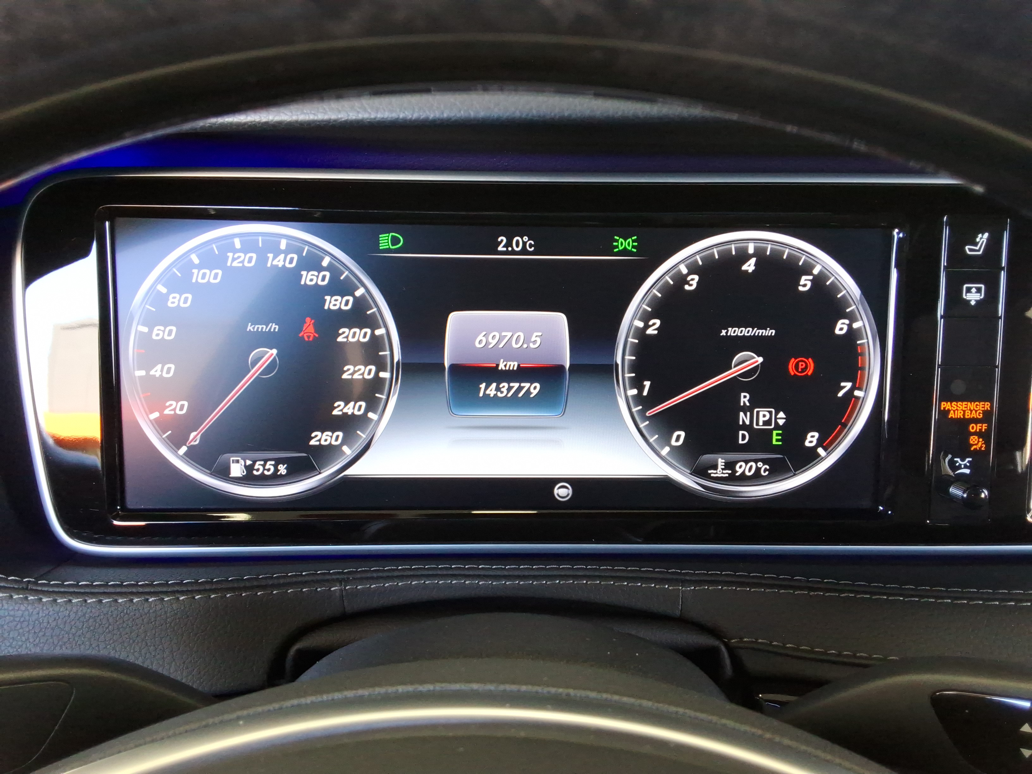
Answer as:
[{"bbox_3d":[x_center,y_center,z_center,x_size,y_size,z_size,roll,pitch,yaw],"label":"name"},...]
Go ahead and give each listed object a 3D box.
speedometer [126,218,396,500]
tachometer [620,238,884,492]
[{"bbox_3d":[-0.096,-0.009,0.322,0.105,0.105,0.010,0,5,-2],"label":"speedometer"},{"bbox_3d":[0.091,-0.008,0.330,0.105,0.105,0.010,0,5,-2],"label":"tachometer"}]

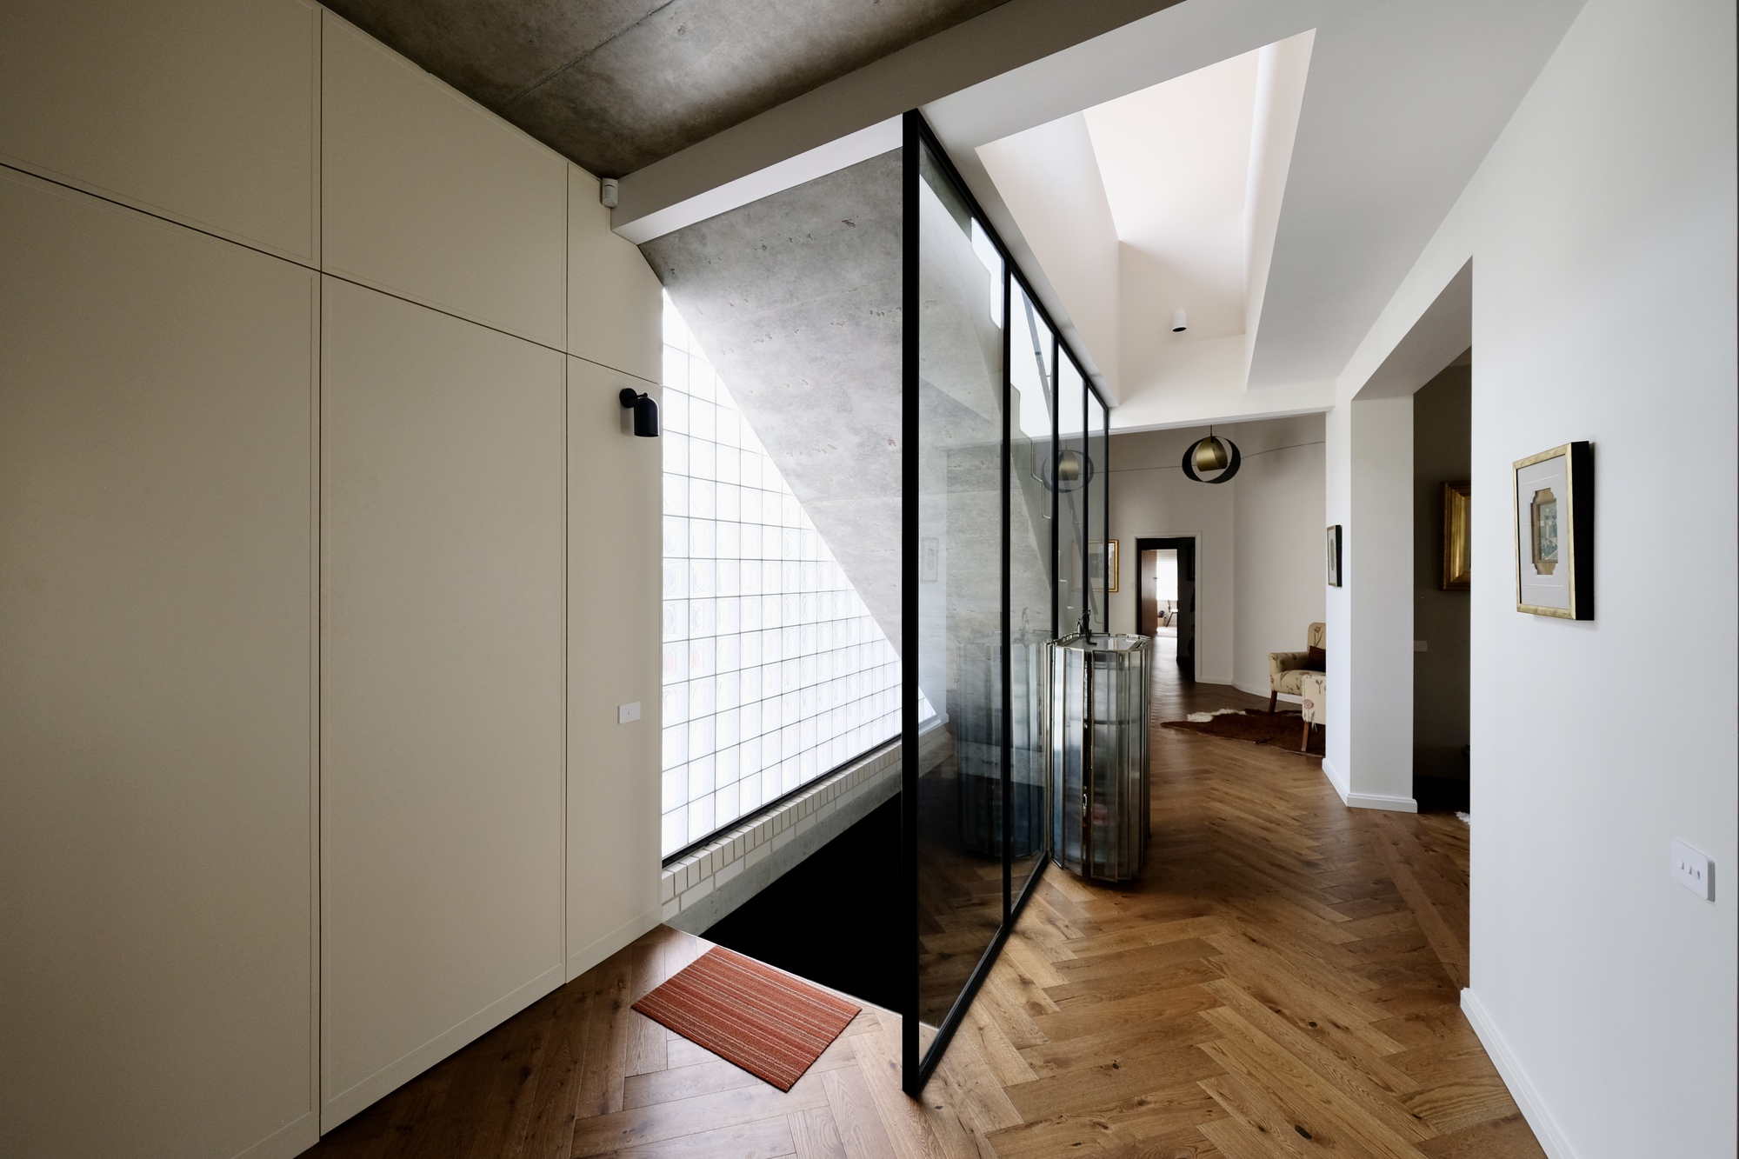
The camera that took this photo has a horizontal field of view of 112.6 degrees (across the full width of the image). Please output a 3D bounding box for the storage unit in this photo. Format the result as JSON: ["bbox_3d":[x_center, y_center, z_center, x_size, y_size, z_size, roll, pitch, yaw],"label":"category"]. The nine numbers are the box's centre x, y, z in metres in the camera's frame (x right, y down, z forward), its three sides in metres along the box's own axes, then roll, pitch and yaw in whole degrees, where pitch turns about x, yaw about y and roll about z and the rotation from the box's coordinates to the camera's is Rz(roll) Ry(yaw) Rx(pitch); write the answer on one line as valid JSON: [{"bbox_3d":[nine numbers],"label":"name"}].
[{"bbox_3d":[1.422,1.006,3.531,0.510,1.245,0.920,0,0,30],"label":"storage unit"}]

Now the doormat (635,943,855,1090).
[{"bbox_3d":[-0.467,1.629,2.208,0.745,0.010,0.428,0,0,30],"label":"doormat"}]

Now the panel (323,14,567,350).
[{"bbox_3d":[-1.421,-1.287,2.021,0.030,0.768,0.738,0,0,31],"label":"panel"}]

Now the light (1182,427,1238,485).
[{"bbox_3d":[4.064,-1.480,6.900,0.600,0.650,0.580,0,0,30],"label":"light"}]

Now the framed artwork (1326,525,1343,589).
[{"bbox_3d":[3.594,-0.175,4.464,0.034,0.460,0.340,0,0,30],"label":"framed artwork"}]

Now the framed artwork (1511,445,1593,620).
[{"bbox_3d":[1.953,-0.131,1.662,0.034,0.462,0.335,0,0,30],"label":"framed artwork"}]

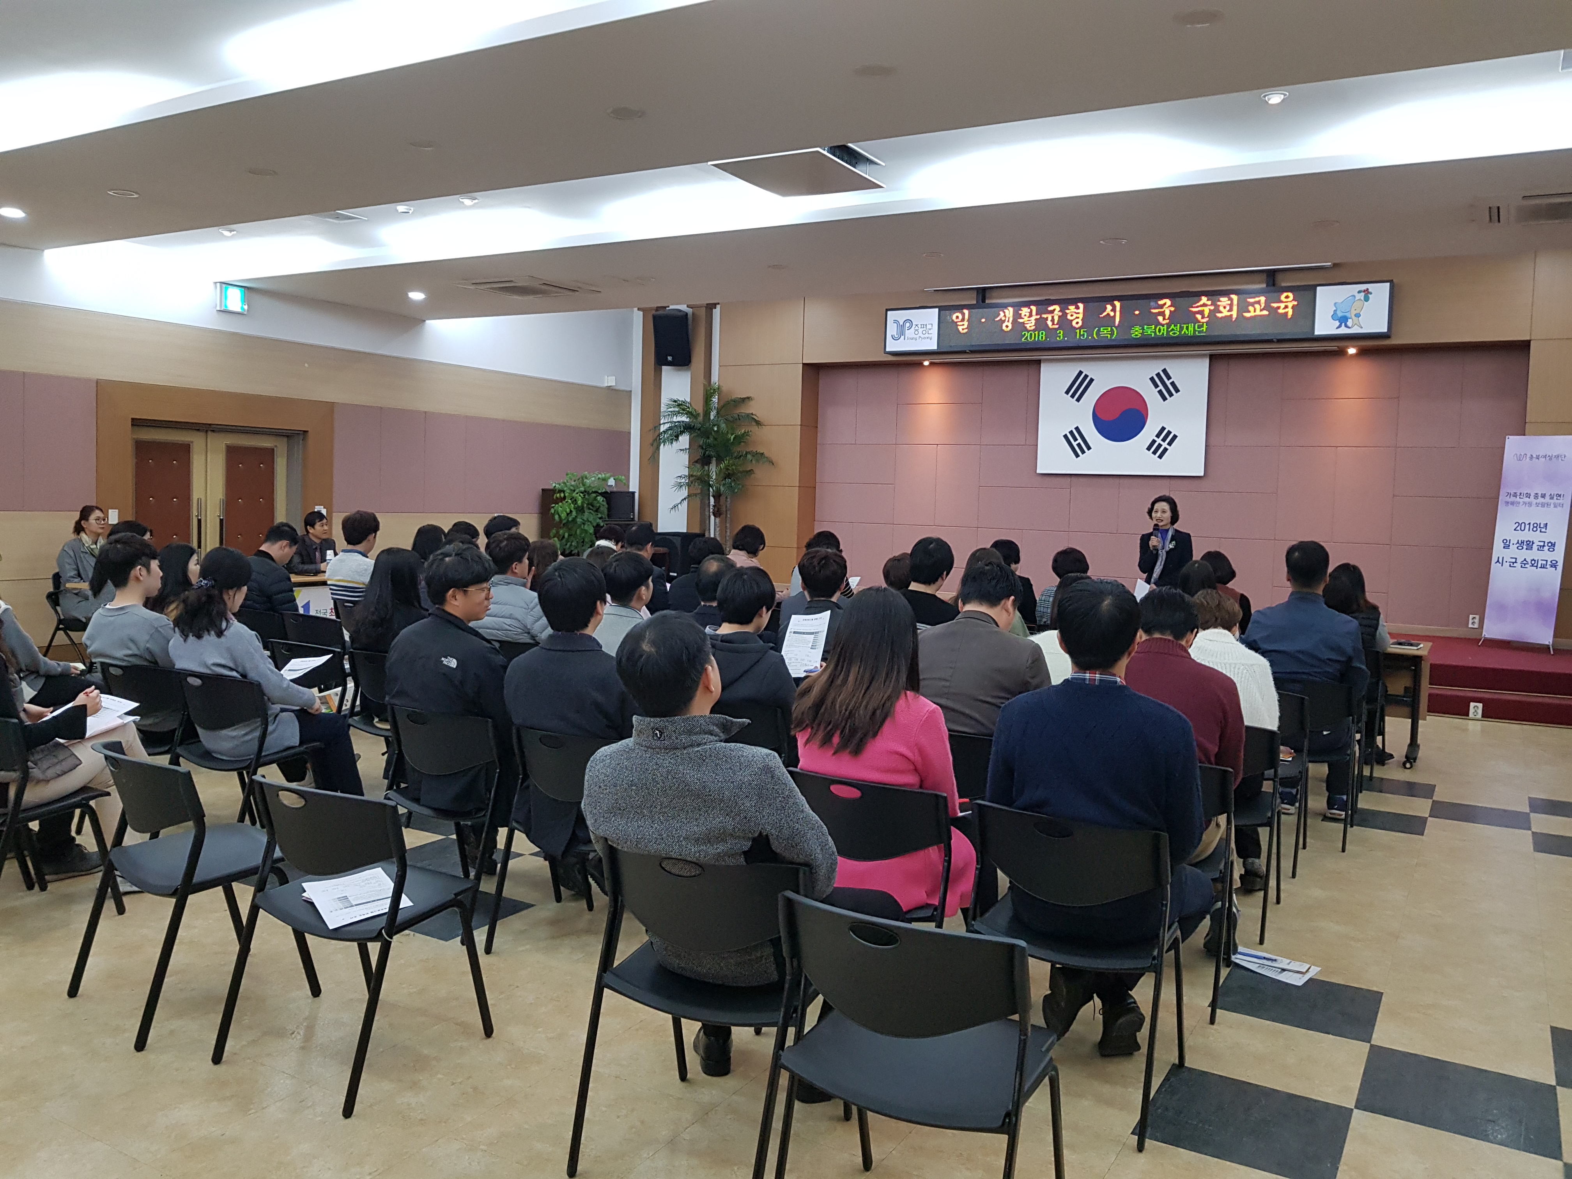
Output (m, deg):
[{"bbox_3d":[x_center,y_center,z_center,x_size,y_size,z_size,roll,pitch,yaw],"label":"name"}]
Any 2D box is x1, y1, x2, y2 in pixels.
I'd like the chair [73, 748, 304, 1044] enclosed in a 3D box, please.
[{"bbox_3d":[-1.712,0.817,3.440,0.505,0.755,0.530,5,5,41],"label":"chair"}]

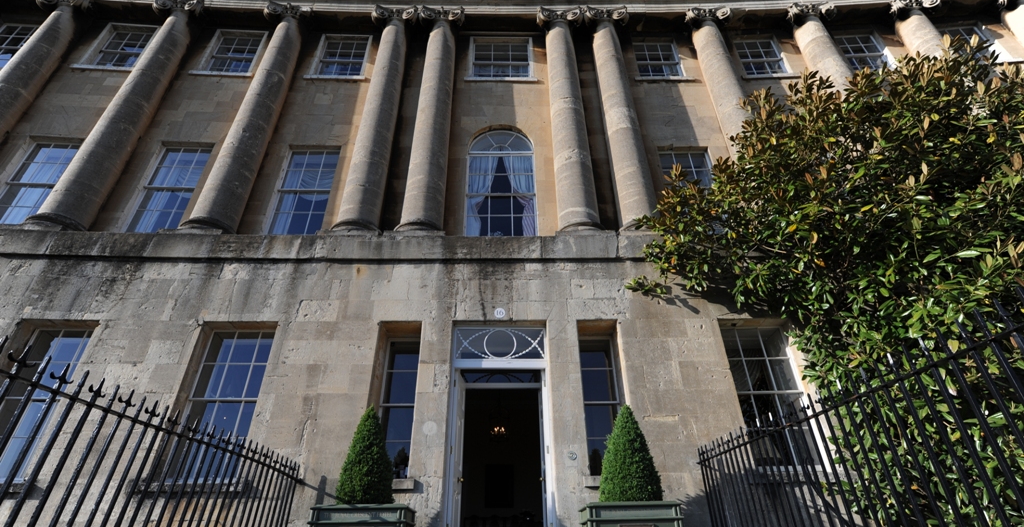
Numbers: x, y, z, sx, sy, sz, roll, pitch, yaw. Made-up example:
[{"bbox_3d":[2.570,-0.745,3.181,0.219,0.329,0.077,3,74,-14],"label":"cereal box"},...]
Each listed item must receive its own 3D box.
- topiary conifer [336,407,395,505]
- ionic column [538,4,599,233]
[{"bbox_3d":[-1.706,2.351,5.871,0.677,1.202,0.677,-1,-32,0],"label":"topiary conifer"},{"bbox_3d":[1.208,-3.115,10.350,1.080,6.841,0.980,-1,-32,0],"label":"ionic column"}]

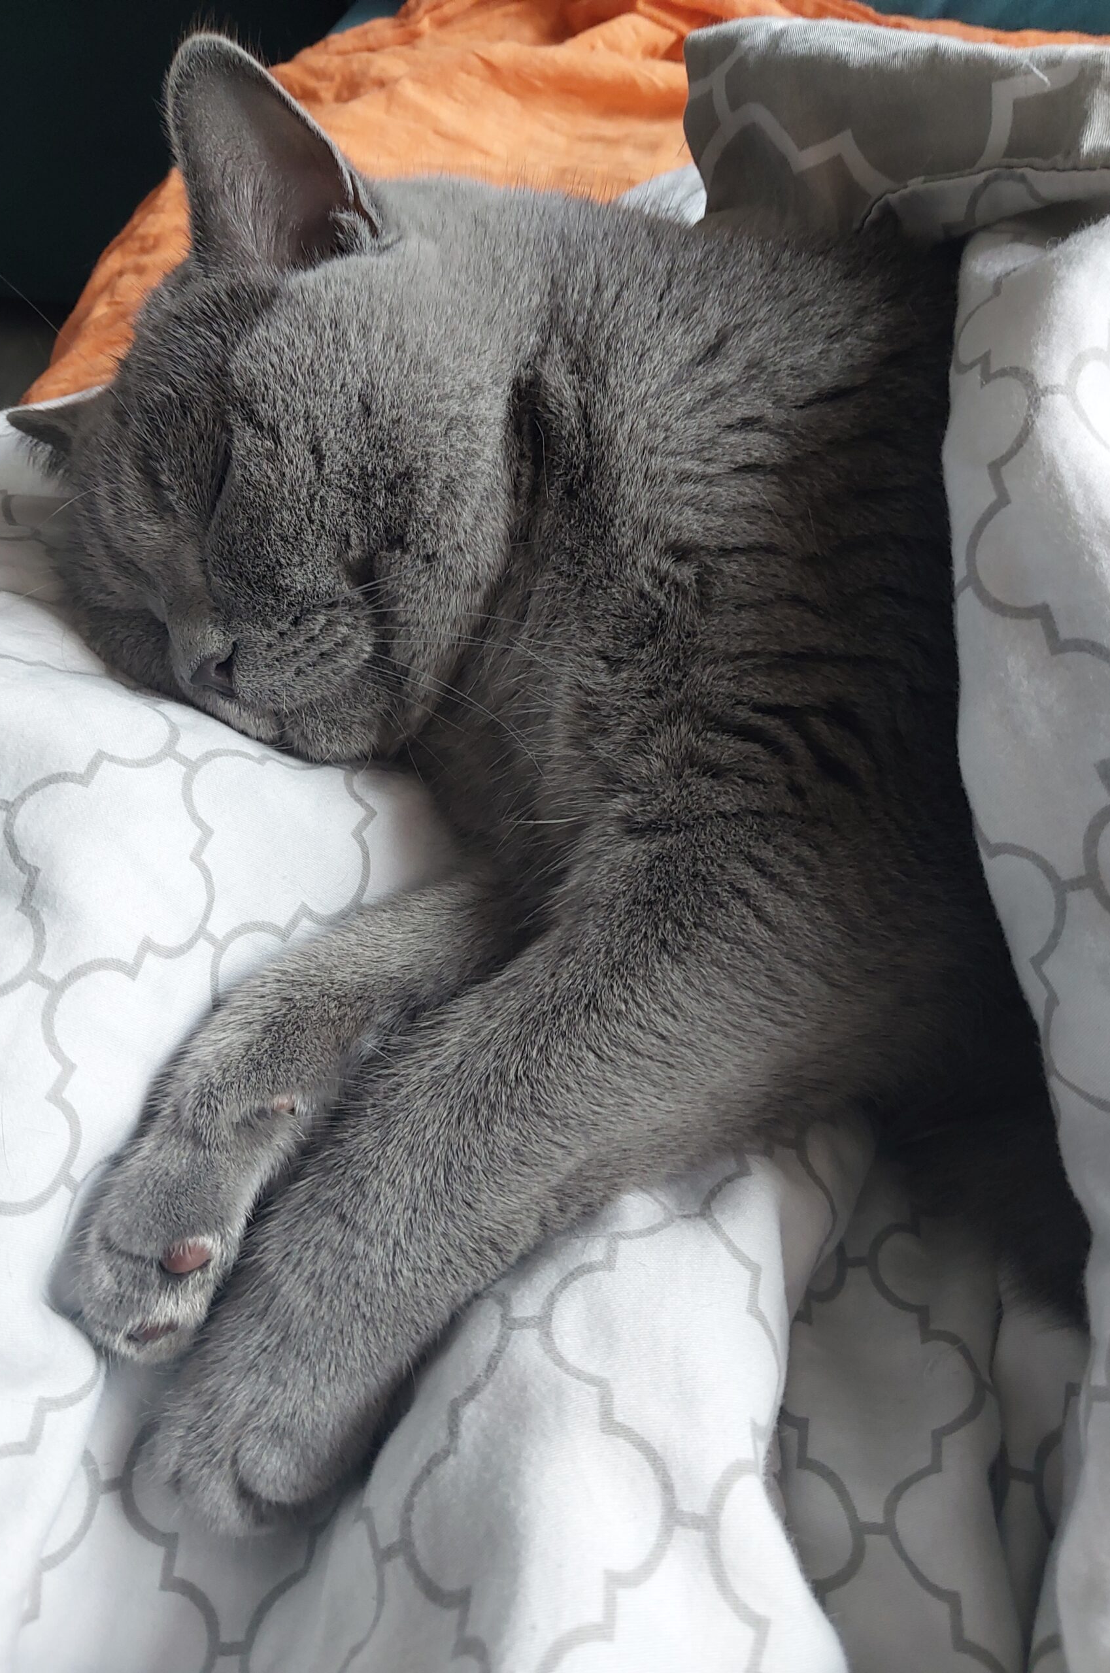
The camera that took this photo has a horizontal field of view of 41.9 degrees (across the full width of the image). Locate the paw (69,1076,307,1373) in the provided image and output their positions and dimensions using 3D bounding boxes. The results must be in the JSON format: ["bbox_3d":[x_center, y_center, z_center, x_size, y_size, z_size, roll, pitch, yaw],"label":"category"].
[{"bbox_3d":[-0.084,0.090,0.340,0.036,0.036,0.062,36,63,-20],"label":"paw"}]

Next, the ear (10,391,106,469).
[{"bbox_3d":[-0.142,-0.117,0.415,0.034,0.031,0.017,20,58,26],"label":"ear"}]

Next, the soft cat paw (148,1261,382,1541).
[{"bbox_3d":[-0.061,0.122,0.320,0.042,0.034,0.057,20,62,15],"label":"soft cat paw"}]

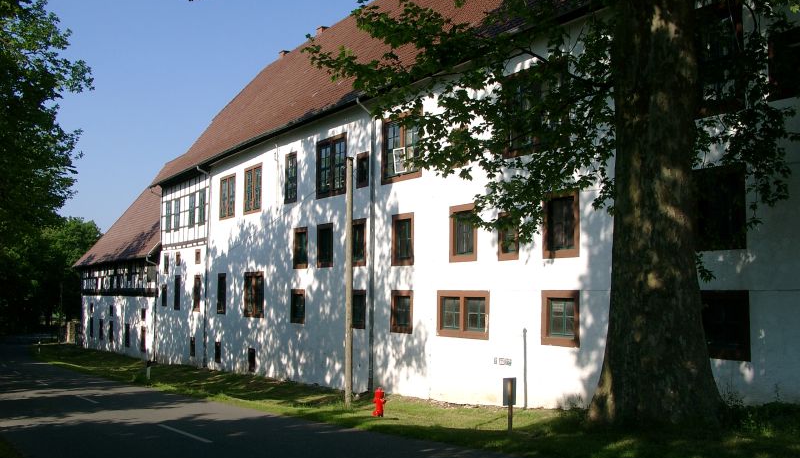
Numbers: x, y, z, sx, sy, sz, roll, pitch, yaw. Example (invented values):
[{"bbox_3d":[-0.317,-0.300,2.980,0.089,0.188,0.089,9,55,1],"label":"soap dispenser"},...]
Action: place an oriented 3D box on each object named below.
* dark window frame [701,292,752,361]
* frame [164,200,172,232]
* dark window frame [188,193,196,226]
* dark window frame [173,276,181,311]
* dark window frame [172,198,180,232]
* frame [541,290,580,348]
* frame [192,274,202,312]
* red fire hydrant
[{"bbox_3d":[6.953,2.081,16.980,0.220,1.500,1.431,3,-5,-33],"label":"dark window frame"},{"bbox_3d":[-12.597,-0.670,43.133,0.160,1.773,0.936,4,-6,-34],"label":"frame"},{"bbox_3d":[-10.135,-0.946,38.525,0.160,1.632,0.960,3,-6,-33],"label":"dark window frame"},{"bbox_3d":[-11.552,3.346,41.168,0.160,1.795,0.892,4,-6,-34],"label":"dark window frame"},{"bbox_3d":[-11.812,-0.751,41.980,0.160,1.741,0.936,4,-6,-34],"label":"dark window frame"},{"bbox_3d":[3.544,1.960,17.230,0.160,1.212,1.167,3,-6,-33],"label":"frame"},{"bbox_3d":[-11.680,3.751,45.557,0.220,2.107,1.255,3,-5,-32],"label":"frame"},{"bbox_3d":[-0.561,4.733,21.500,0.380,0.820,0.380,0,-4,0],"label":"red fire hydrant"}]

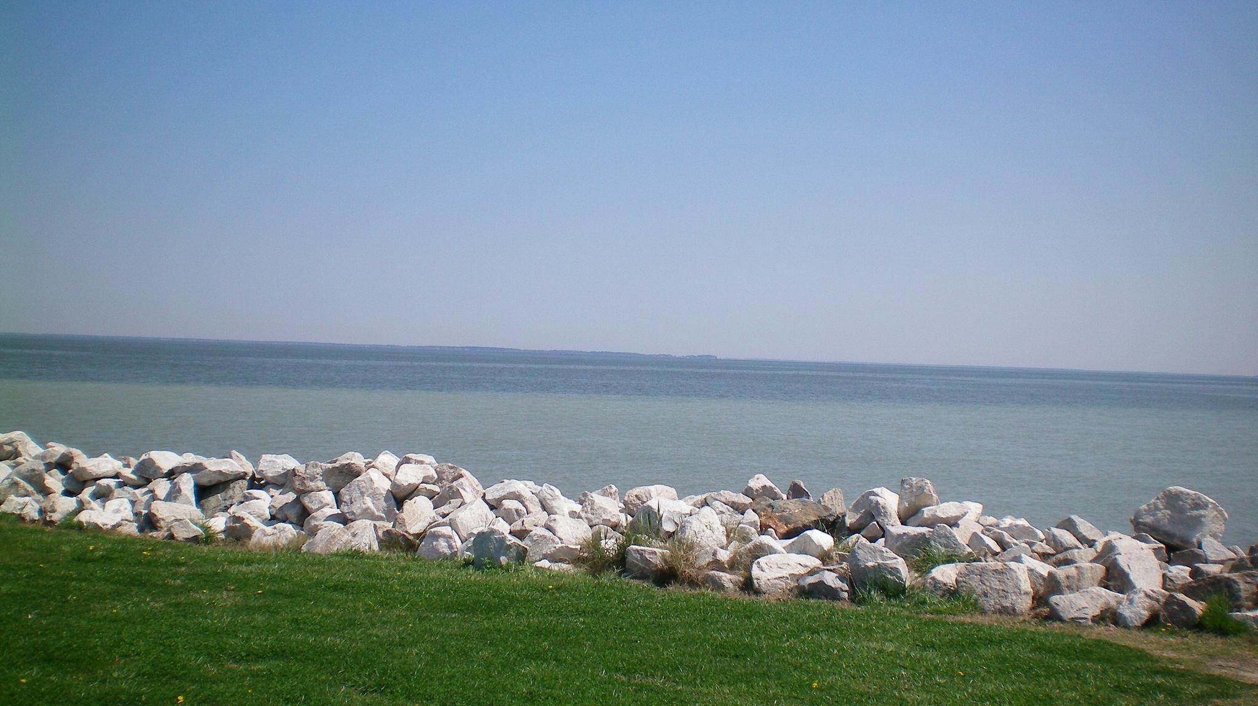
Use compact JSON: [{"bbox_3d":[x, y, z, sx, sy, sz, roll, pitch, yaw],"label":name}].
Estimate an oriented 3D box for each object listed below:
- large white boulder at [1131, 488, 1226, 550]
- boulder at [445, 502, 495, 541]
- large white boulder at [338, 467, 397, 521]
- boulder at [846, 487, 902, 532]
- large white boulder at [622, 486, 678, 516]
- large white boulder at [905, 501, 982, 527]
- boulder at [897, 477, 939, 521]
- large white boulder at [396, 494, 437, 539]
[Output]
[{"bbox_3d":[4.268,1.287,10.700,0.734,0.487,0.600,2,0,22],"label":"large white boulder"},{"bbox_3d":[-1.249,1.318,10.800,0.396,0.320,0.360,2,0,-6],"label":"boulder"},{"bbox_3d":[-2.383,1.301,12.610,0.522,0.484,0.450,2,0,-11],"label":"large white boulder"},{"bbox_3d":[2.056,1.317,11.600,0.445,0.352,0.378,2,0,0],"label":"boulder"},{"bbox_3d":[0.187,1.320,12.200,0.477,0.295,0.405,2,0,0],"label":"large white boulder"},{"bbox_3d":[2.418,1.245,10.600,0.567,0.216,0.400,2,0,13],"label":"large white boulder"},{"bbox_3d":[2.302,1.170,11.000,0.334,0.357,0.330,2,0,12],"label":"boulder"},{"bbox_3d":[-1.865,1.434,12.105,0.368,0.371,0.360,2,0,-9],"label":"large white boulder"}]

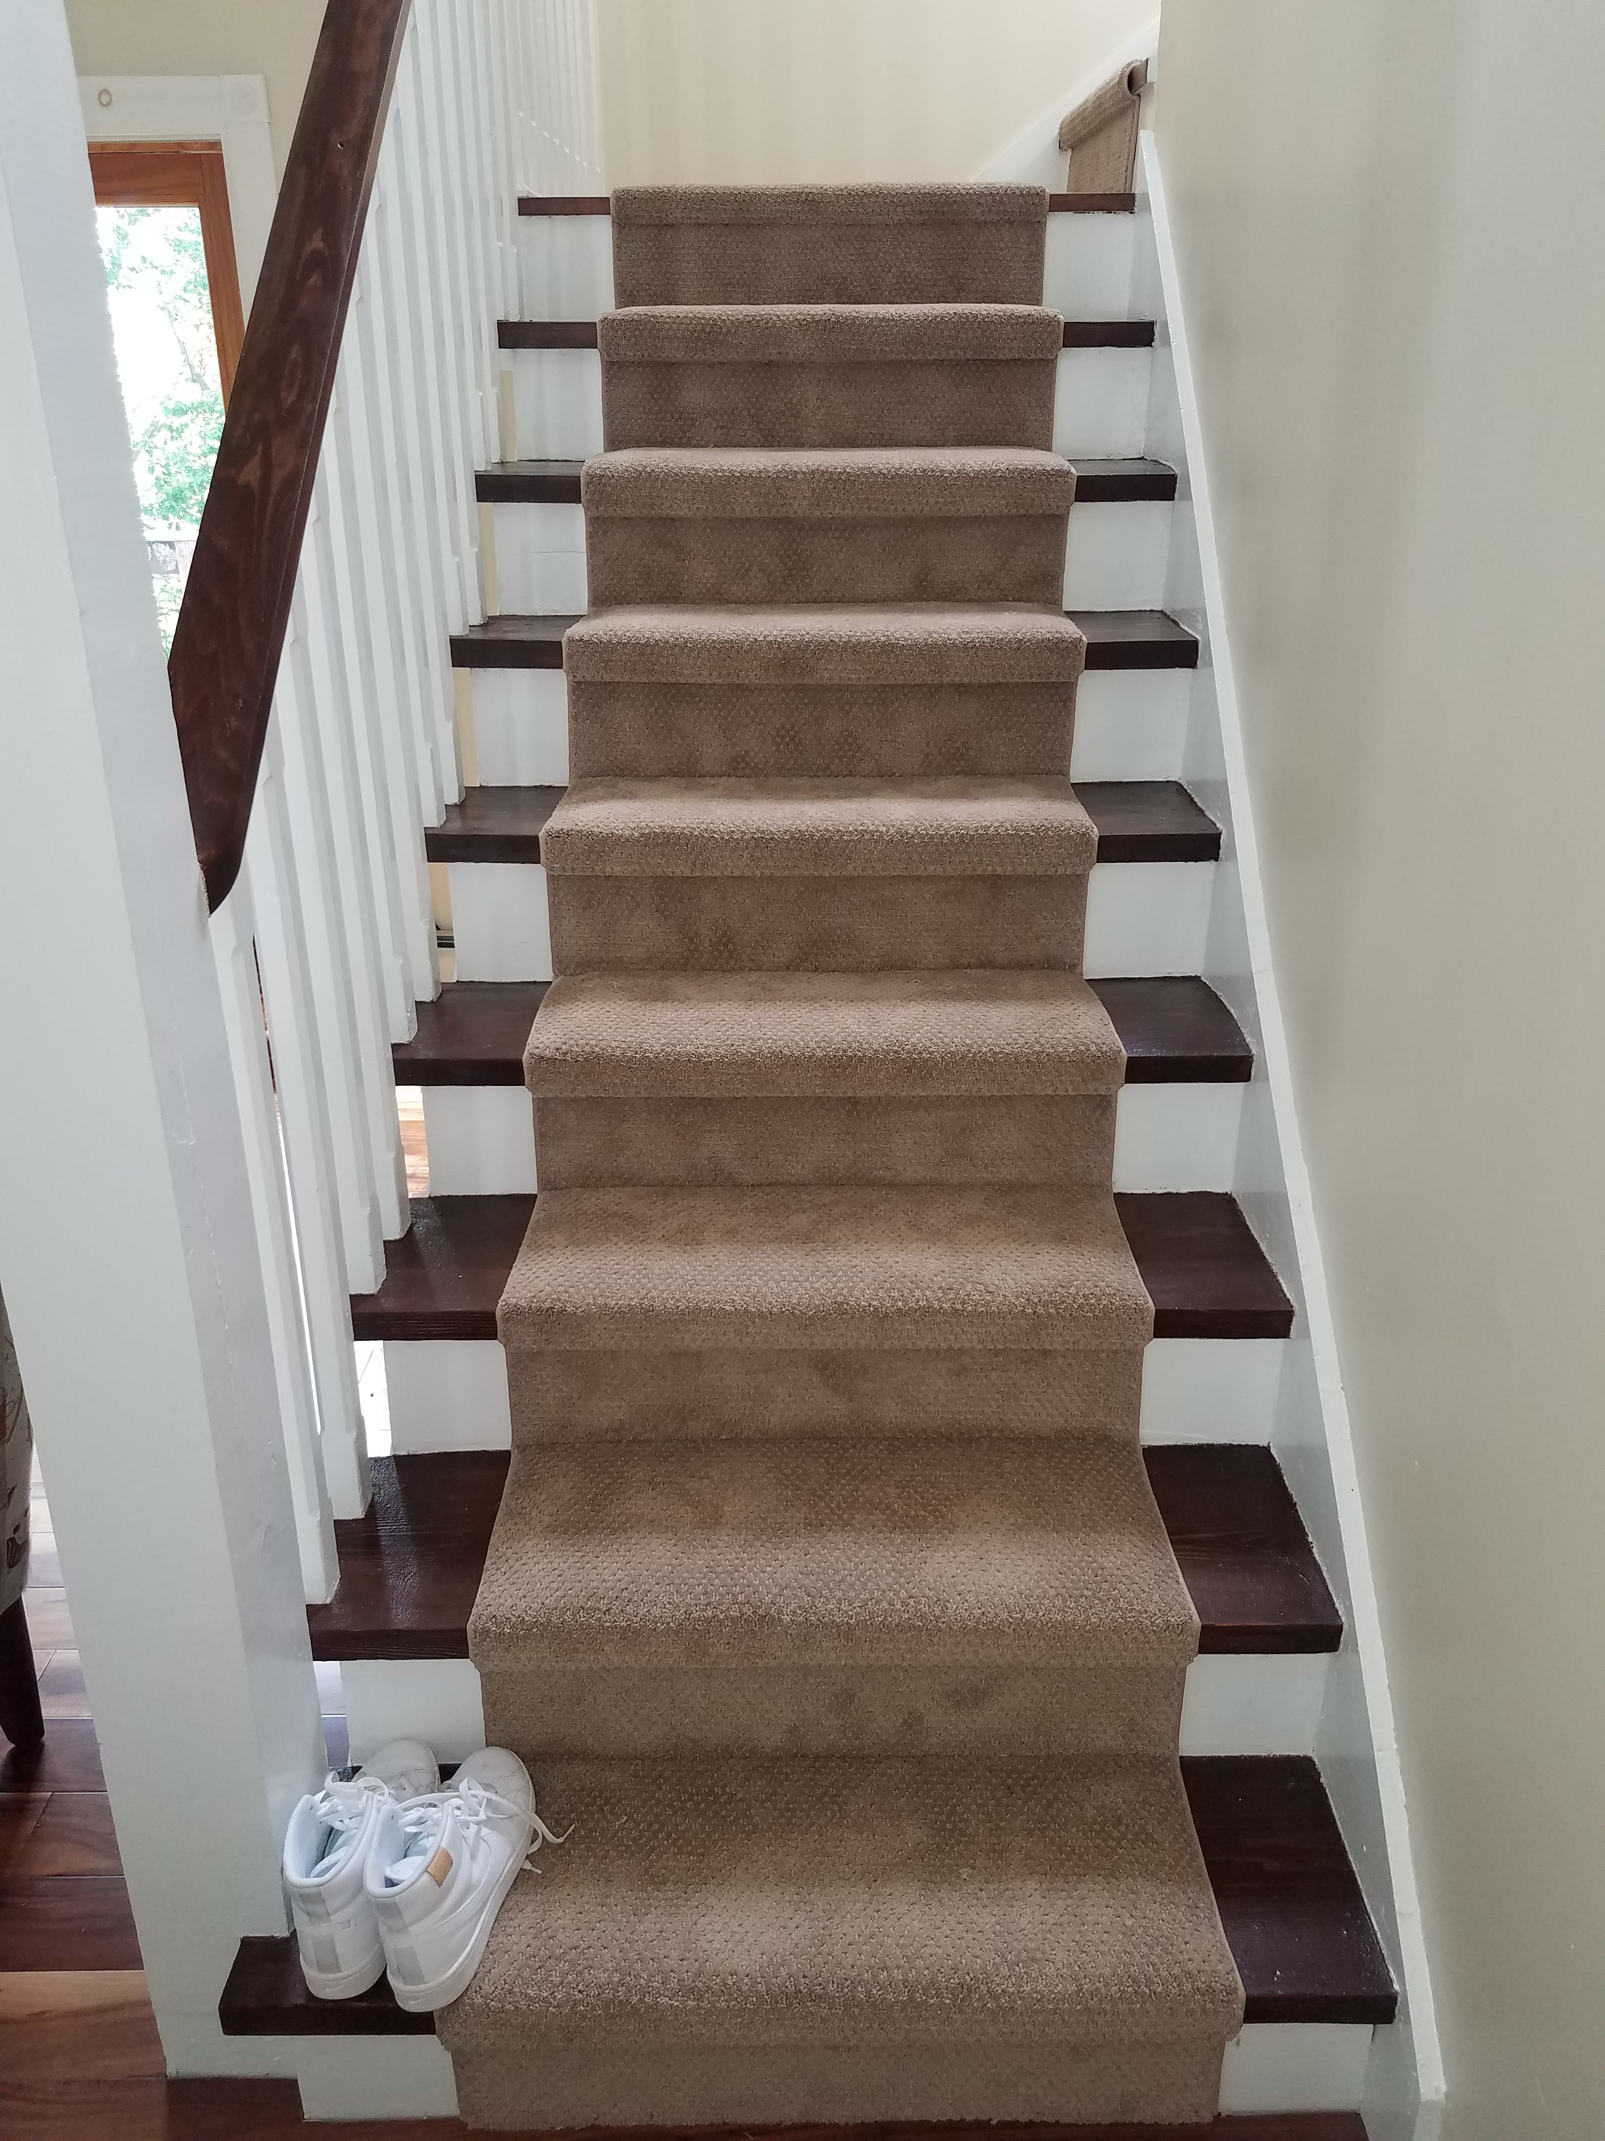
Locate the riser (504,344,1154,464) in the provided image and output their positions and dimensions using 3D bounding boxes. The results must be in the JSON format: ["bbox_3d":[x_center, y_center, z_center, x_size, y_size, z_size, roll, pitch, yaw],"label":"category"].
[{"bbox_3d":[0.040,-1.062,2.581,1.027,0.167,0.020,0,23,-1],"label":"riser"}]

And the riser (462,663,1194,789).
[{"bbox_3d":[0.035,-0.467,2.166,0.960,0.158,0.019,0,23,1],"label":"riser"}]

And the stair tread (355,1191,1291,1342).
[{"bbox_3d":[0.014,0.230,1.881,1.052,0.036,0.278,0,23,-1],"label":"stair tread"}]

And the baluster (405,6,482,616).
[{"bbox_3d":[-0.477,-1.038,2.136,0.034,0.867,0.034,0,24,0],"label":"baluster"}]

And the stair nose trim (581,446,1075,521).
[{"bbox_3d":[0.038,-0.883,2.424,0.703,0.063,0.269,0,24,0],"label":"stair nose trim"}]

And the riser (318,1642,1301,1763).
[{"bbox_3d":[0.028,0.615,1.597,0.960,0.158,0.019,0,23,1],"label":"riser"}]

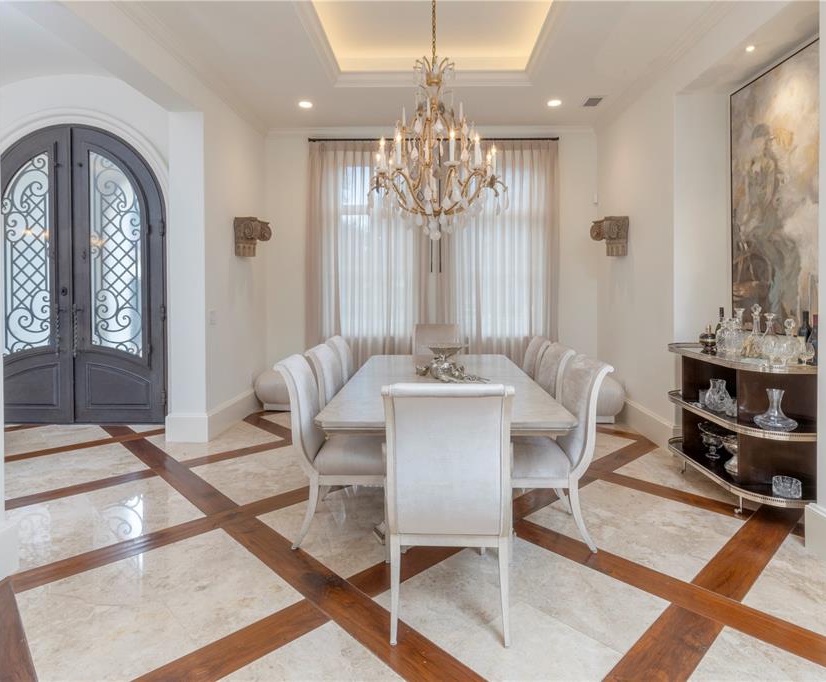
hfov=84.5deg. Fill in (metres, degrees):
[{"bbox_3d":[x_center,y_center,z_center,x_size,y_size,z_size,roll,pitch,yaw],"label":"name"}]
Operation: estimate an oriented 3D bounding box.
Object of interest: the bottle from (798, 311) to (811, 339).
[{"bbox_3d":[2.362,-0.019,2.740,0.082,0.316,0.082,0,3,3],"label":"bottle"}]

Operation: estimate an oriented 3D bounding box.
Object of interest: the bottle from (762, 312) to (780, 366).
[{"bbox_3d":[2.170,-0.010,2.760,0.098,0.315,0.098,0,5,2],"label":"bottle"}]

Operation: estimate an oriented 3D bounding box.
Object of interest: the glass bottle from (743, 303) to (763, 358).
[{"bbox_3d":[2.190,-0.070,2.930,0.115,0.345,0.115,0,5,2],"label":"glass bottle"}]

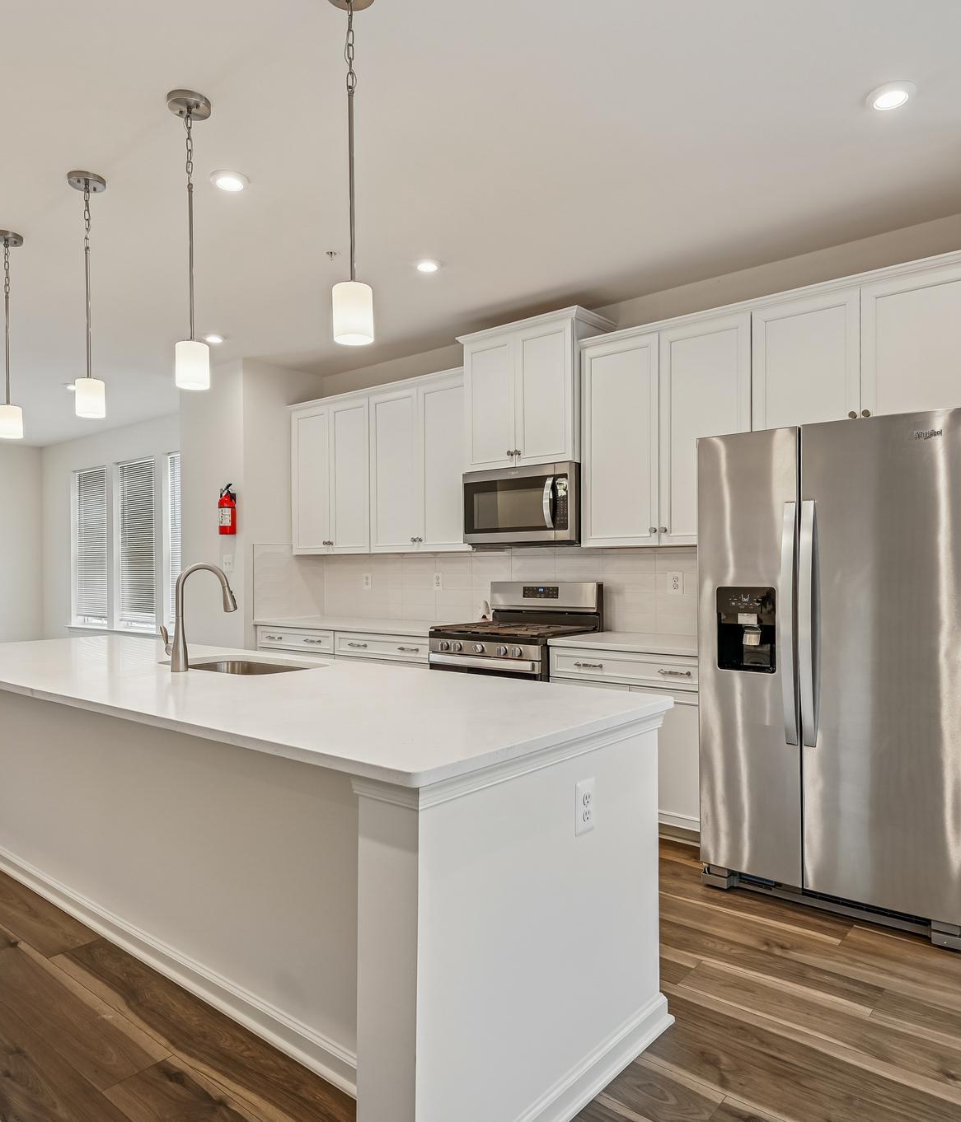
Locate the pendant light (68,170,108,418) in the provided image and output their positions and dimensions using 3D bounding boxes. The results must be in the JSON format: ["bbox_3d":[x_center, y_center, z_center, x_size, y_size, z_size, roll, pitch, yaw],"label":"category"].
[{"bbox_3d":[-1.516,-1.017,2.889,0.137,0.917,0.137,-1,-1,39],"label":"pendant light"}]

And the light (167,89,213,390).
[{"bbox_3d":[-0.939,-1.022,2.408,0.134,0.926,0.134,-1,-1,40],"label":"light"}]

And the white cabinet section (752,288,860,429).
[{"bbox_3d":[1.522,-0.837,3.412,0.457,0.610,0.325,-1,-1,40],"label":"white cabinet section"}]

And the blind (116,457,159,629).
[{"bbox_3d":[-3.536,-0.180,7.727,0.840,1.670,0.060,-1,-1,39],"label":"blind"}]

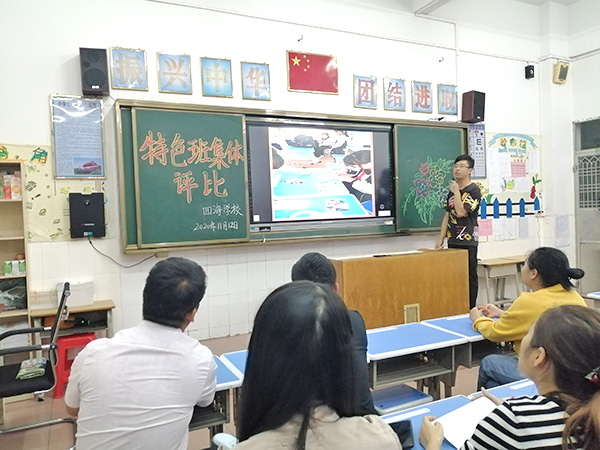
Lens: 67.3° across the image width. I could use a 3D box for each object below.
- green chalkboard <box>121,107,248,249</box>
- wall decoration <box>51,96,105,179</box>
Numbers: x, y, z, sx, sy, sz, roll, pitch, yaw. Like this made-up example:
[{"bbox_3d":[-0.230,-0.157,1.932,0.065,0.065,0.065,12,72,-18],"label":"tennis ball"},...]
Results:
[{"bbox_3d":[-1.030,-0.442,4.204,1.142,1.222,0.050,-3,1,-25],"label":"green chalkboard"},{"bbox_3d":[-1.891,-0.746,3.861,0.401,0.715,0.030,-3,1,-25],"label":"wall decoration"}]

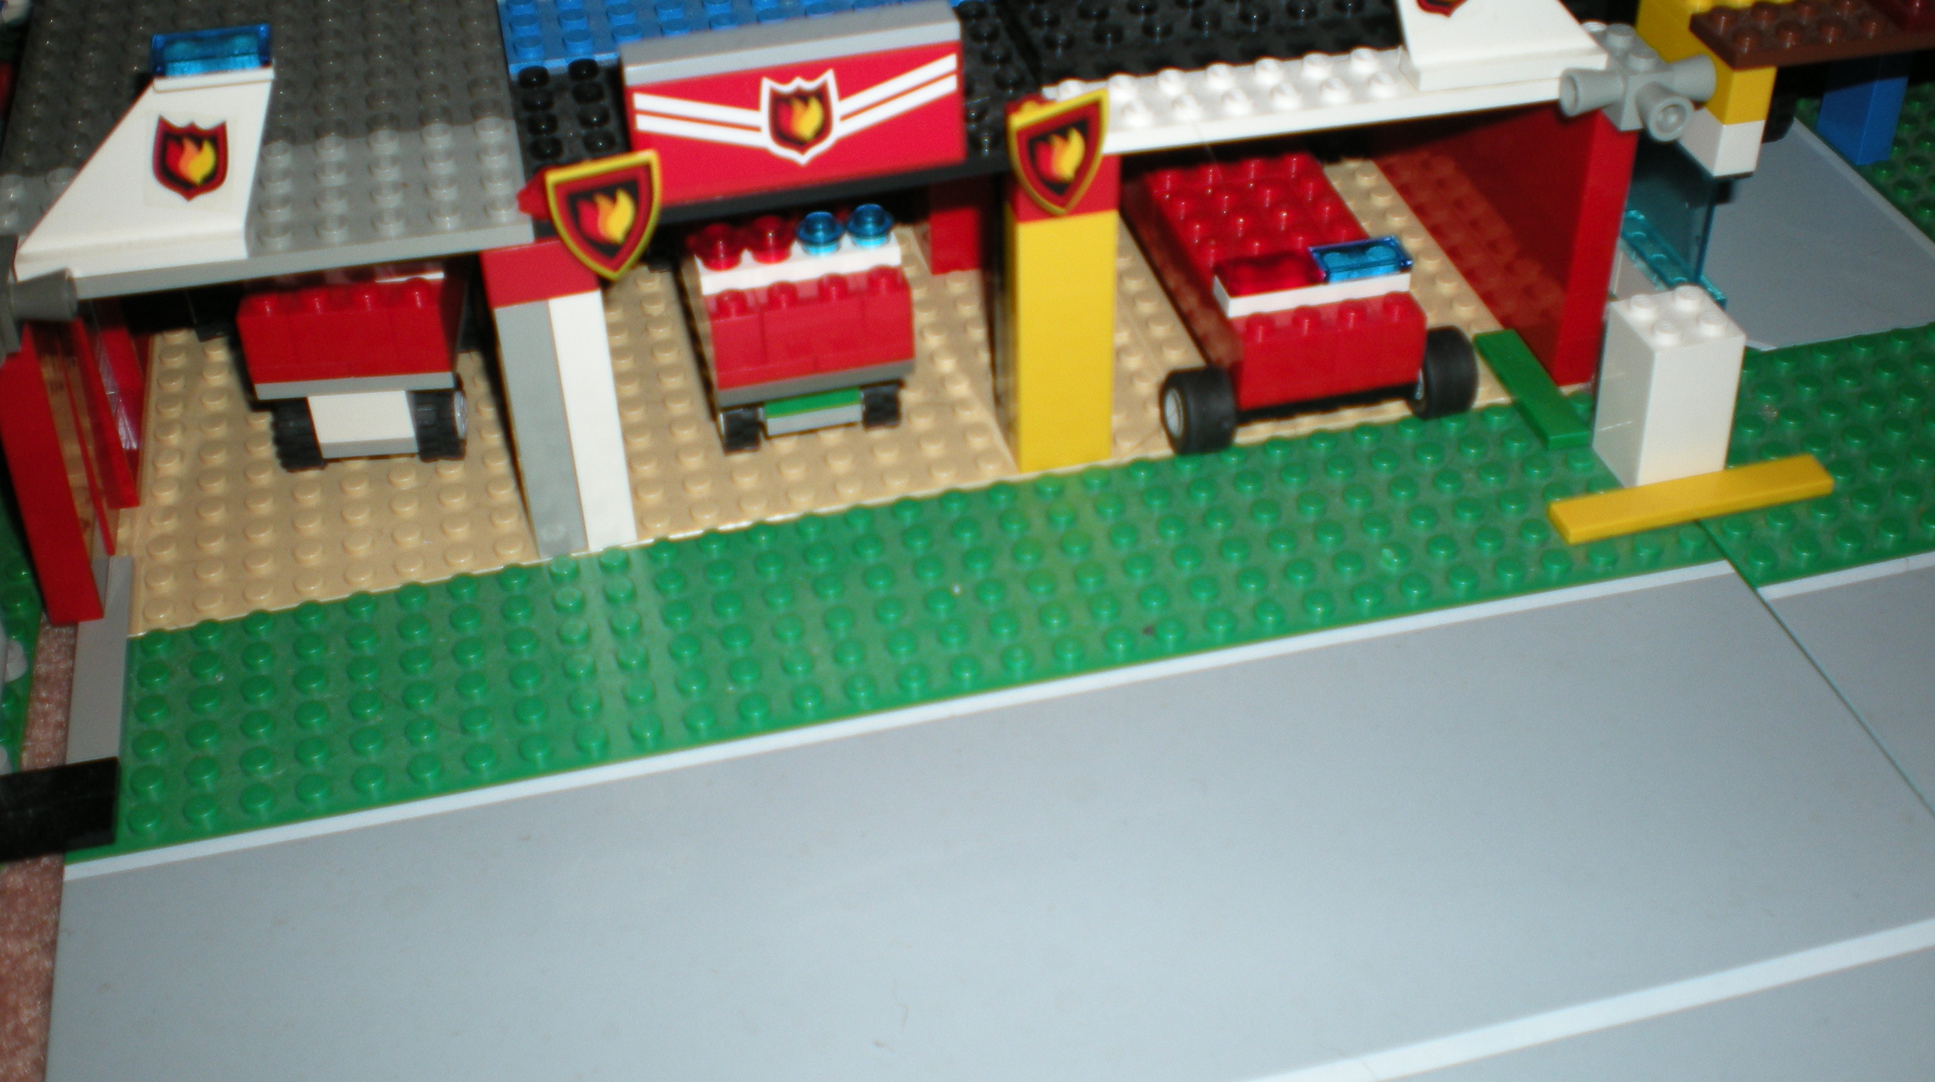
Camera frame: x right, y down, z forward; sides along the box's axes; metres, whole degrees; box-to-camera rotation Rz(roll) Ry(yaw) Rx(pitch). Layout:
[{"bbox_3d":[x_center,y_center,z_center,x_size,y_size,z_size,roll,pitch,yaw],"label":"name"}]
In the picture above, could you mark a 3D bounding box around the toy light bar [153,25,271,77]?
[{"bbox_3d":[-0.100,-0.065,0.282,0.016,0.003,0.008,-9,39,-8],"label":"toy light bar"}]

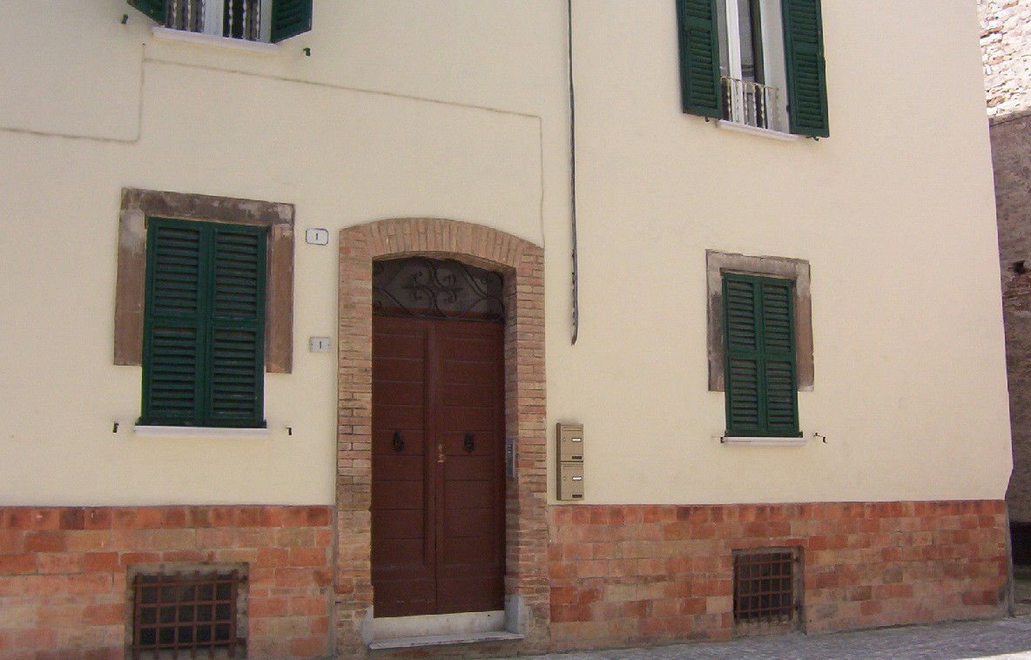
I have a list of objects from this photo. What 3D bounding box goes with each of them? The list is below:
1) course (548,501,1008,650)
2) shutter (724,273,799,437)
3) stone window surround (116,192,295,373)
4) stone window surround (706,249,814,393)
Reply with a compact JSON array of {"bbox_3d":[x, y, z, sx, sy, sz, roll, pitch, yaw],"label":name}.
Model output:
[{"bbox_3d":[2.710,2.227,10.022,5.382,1.205,0.120,3,-8,-25],"label":"course"},{"bbox_3d":[2.342,0.246,10.166,0.858,1.524,0.050,3,-8,-25],"label":"shutter"},{"bbox_3d":[-2.315,-0.350,8.042,1.268,1.304,0.150,3,-8,-25],"label":"stone window surround"},{"bbox_3d":[2.297,-0.058,10.186,1.224,1.292,0.150,3,-8,-25],"label":"stone window surround"}]

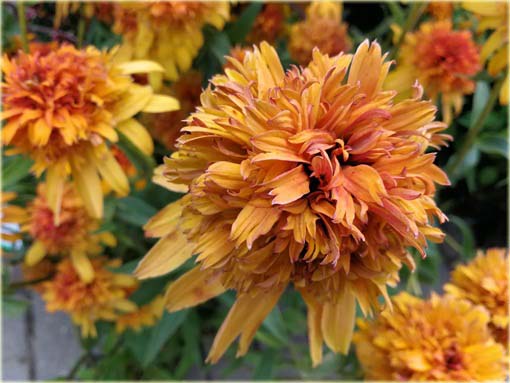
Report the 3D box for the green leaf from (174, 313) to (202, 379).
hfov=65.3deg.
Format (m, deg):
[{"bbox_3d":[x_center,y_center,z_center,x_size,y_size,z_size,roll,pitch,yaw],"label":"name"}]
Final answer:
[{"bbox_3d":[-0.075,0.174,0.450,0.030,0.068,0.030,0,28,0],"label":"green leaf"}]

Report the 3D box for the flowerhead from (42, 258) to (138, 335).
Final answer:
[{"bbox_3d":[-0.166,0.105,0.400,0.095,0.068,0.068,9,30,16],"label":"flowerhead"}]

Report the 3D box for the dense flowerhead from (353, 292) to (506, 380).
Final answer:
[{"bbox_3d":[0.114,0.104,0.260,0.098,0.078,0.075,-5,29,-9],"label":"dense flowerhead"}]

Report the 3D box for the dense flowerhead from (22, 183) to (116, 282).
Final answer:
[{"bbox_3d":[-0.177,0.039,0.380,0.088,0.078,0.066,11,30,19],"label":"dense flowerhead"}]

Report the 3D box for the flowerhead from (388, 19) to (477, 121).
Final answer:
[{"bbox_3d":[0.189,-0.127,0.420,0.093,0.092,0.070,-6,29,-11],"label":"flowerhead"}]

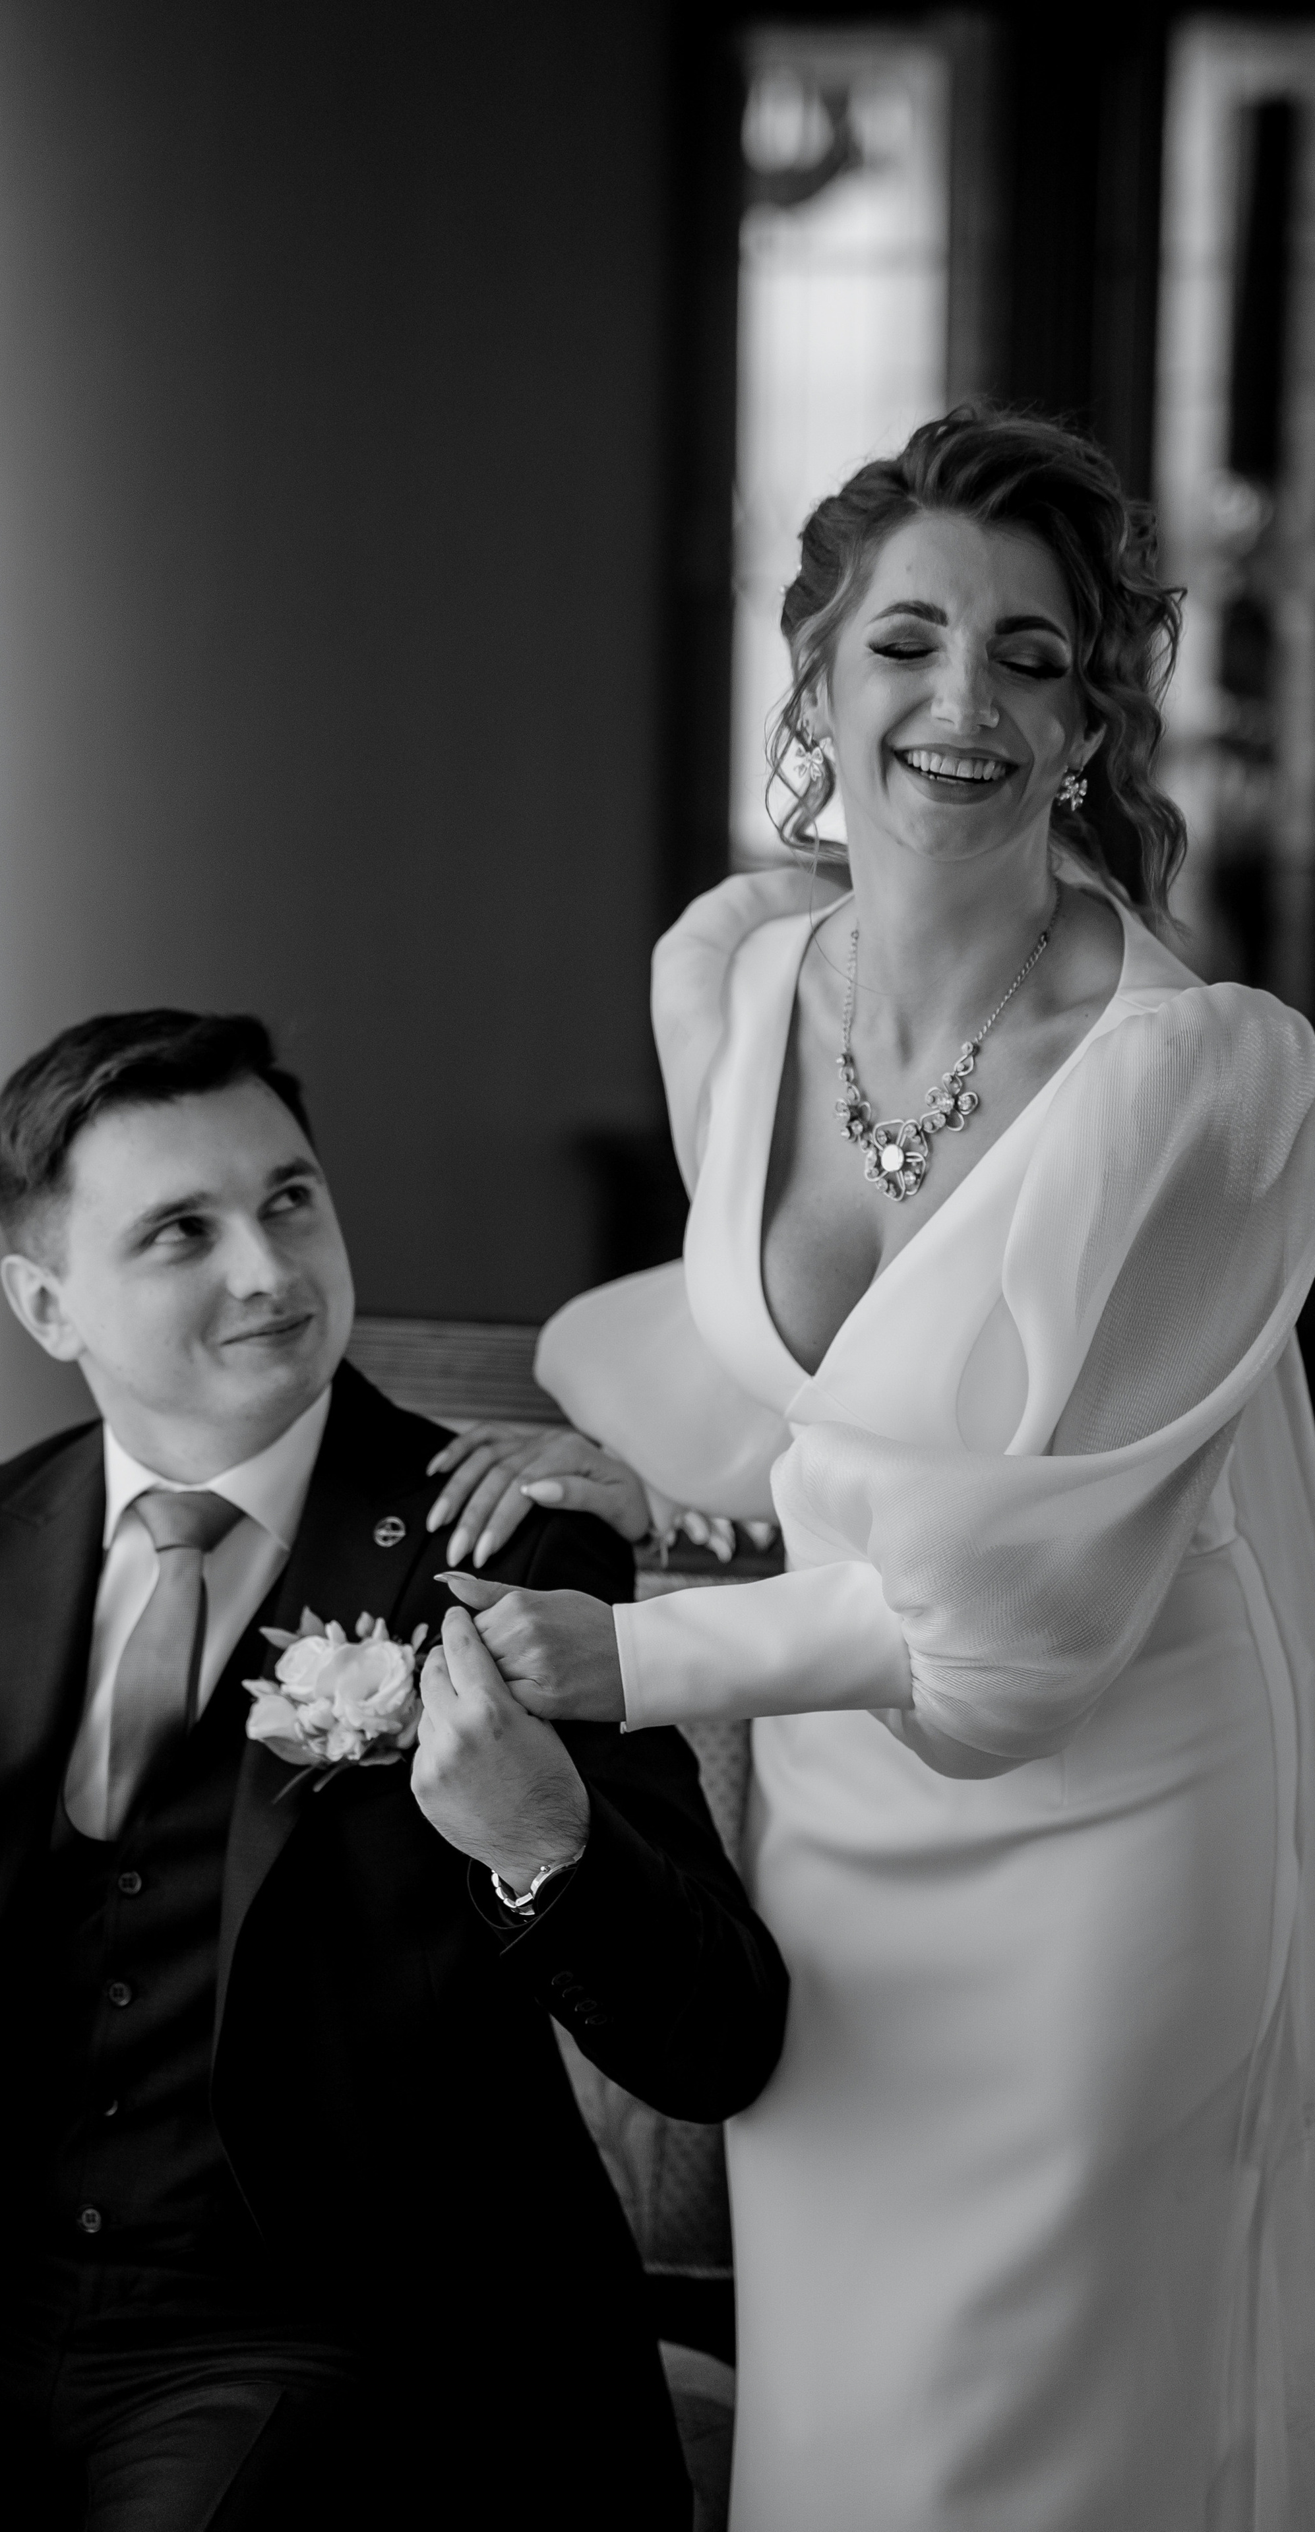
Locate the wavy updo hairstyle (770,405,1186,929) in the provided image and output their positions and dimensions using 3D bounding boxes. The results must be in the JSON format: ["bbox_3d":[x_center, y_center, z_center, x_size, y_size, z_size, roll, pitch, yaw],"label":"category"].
[{"bbox_3d":[0.172,-0.311,3.090,0.220,0.262,0.230,6,2,2],"label":"wavy updo hairstyle"}]

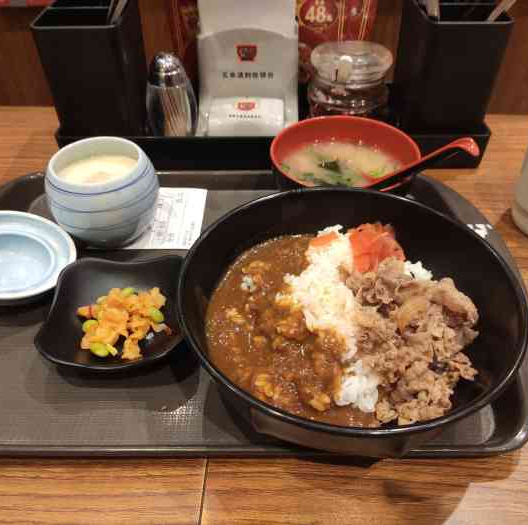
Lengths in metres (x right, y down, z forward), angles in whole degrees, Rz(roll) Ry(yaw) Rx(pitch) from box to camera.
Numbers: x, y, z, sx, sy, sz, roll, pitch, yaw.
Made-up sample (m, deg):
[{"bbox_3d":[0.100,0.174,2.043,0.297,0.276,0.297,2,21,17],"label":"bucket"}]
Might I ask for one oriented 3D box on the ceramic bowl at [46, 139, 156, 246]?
[{"bbox_3d":[-0.131,-0.056,0.419,0.087,0.067,0.087,-1,43,0],"label":"ceramic bowl"}]

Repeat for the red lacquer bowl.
[{"bbox_3d":[0.066,-0.068,0.434,0.123,0.063,0.123,0,43,0],"label":"red lacquer bowl"}]

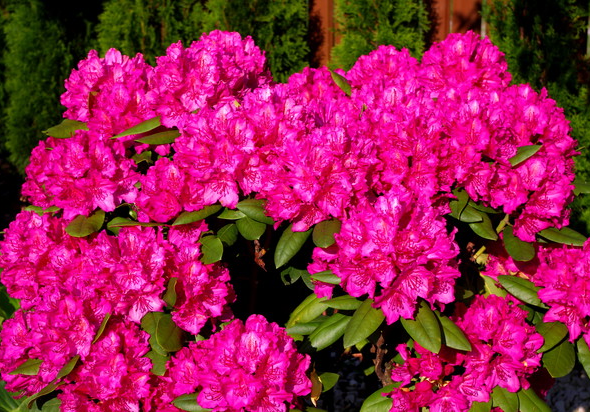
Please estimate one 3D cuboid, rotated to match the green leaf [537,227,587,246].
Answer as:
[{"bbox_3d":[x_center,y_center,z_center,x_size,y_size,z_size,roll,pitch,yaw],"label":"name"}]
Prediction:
[{"bbox_3d":[0.390,0.045,1.880,0.087,0.012,0.037,13,25,0],"label":"green leaf"}]

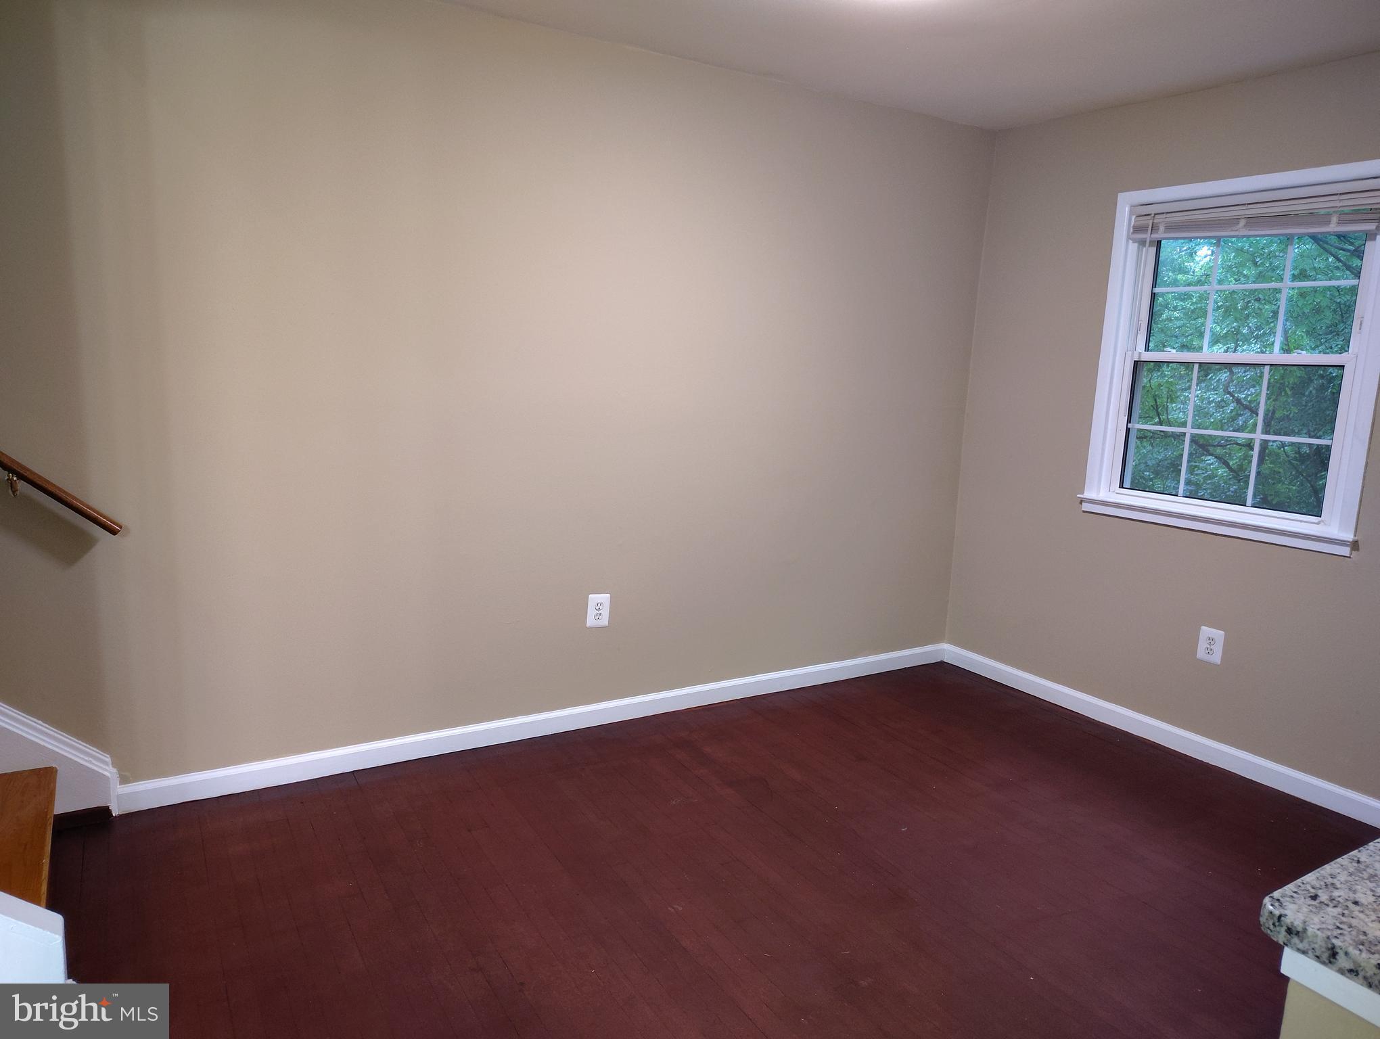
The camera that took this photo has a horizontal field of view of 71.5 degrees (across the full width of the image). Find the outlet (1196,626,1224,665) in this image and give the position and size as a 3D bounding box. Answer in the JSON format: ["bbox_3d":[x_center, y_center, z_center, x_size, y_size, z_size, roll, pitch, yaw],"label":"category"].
[{"bbox_3d":[1.914,0.462,3.522,0.008,0.125,0.087,-4,12,-32],"label":"outlet"}]

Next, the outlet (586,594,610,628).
[{"bbox_3d":[-0.340,0.338,3.559,0.087,0.125,0.008,0,10,-33],"label":"outlet"}]

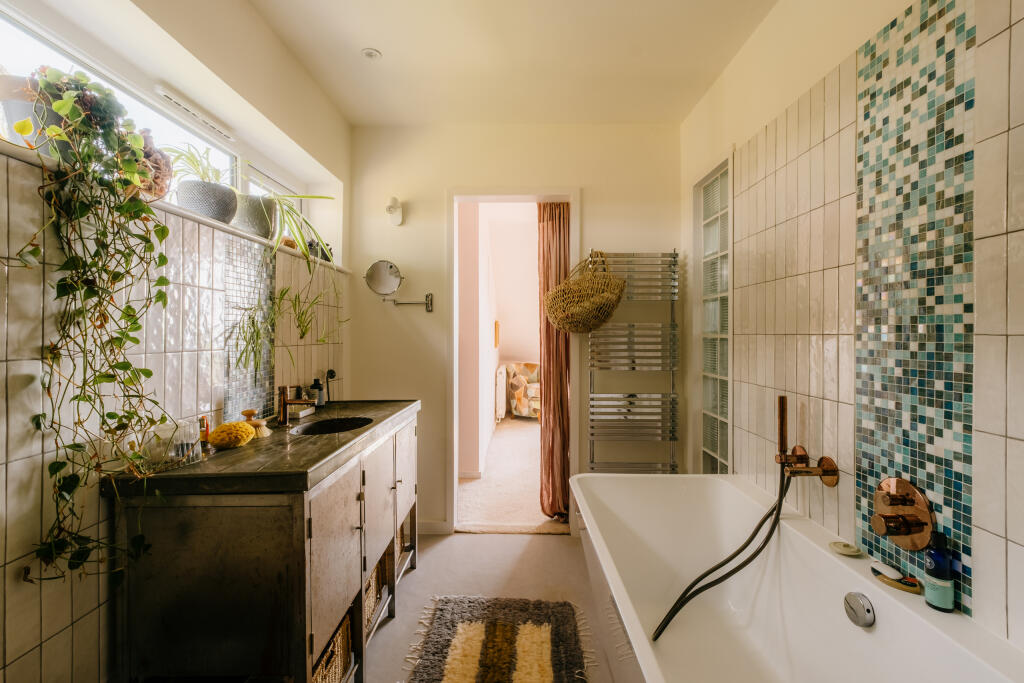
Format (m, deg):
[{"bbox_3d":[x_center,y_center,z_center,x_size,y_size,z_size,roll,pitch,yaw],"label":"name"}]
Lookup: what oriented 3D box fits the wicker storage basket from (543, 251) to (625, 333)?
[{"bbox_3d":[0.400,-0.278,2.370,0.450,0.440,0.250,0,1,0],"label":"wicker storage basket"}]

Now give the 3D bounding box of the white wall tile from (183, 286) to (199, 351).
[{"bbox_3d":[-1.011,-0.071,1.335,0.010,0.202,0.062,0,1,0],"label":"white wall tile"}]

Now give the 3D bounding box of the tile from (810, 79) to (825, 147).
[{"bbox_3d":[1.017,-0.748,1.403,0.010,0.204,0.062,0,1,0],"label":"tile"}]

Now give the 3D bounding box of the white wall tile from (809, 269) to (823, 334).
[{"bbox_3d":[0.999,-0.126,1.394,0.010,0.203,0.062,0,1,1],"label":"white wall tile"}]

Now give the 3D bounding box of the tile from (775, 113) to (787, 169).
[{"bbox_3d":[1.001,-0.743,1.581,0.010,0.203,0.062,0,1,1],"label":"tile"}]

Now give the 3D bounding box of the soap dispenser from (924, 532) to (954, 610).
[{"bbox_3d":[0.952,0.500,0.948,0.048,0.174,0.048,0,0,-3],"label":"soap dispenser"}]

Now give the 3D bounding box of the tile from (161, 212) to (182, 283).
[{"bbox_3d":[-0.997,-0.272,1.251,0.009,0.202,0.060,0,0,1],"label":"tile"}]

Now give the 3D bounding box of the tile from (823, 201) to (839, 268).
[{"bbox_3d":[0.998,-0.331,1.328,0.010,0.203,0.062,0,1,1],"label":"tile"}]

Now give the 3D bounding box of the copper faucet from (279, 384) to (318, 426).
[{"bbox_3d":[-0.846,0.247,1.695,0.150,0.155,0.048,0,1,1],"label":"copper faucet"}]

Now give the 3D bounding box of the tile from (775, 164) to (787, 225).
[{"bbox_3d":[1.017,-0.543,1.594,0.010,0.204,0.062,0,1,0],"label":"tile"}]

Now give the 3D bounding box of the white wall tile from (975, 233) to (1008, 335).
[{"bbox_3d":[0.999,-0.116,0.886,0.010,0.202,0.062,0,1,0],"label":"white wall tile"}]

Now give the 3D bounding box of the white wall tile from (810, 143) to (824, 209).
[{"bbox_3d":[0.984,-0.528,1.366,0.010,0.200,0.060,0,0,0],"label":"white wall tile"}]

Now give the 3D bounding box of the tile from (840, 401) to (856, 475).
[{"bbox_3d":[1.002,0.288,1.273,0.010,0.202,0.062,0,1,0],"label":"tile"}]

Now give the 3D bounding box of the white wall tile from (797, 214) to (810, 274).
[{"bbox_3d":[1.000,-0.335,1.456,0.010,0.203,0.062,0,1,1],"label":"white wall tile"}]

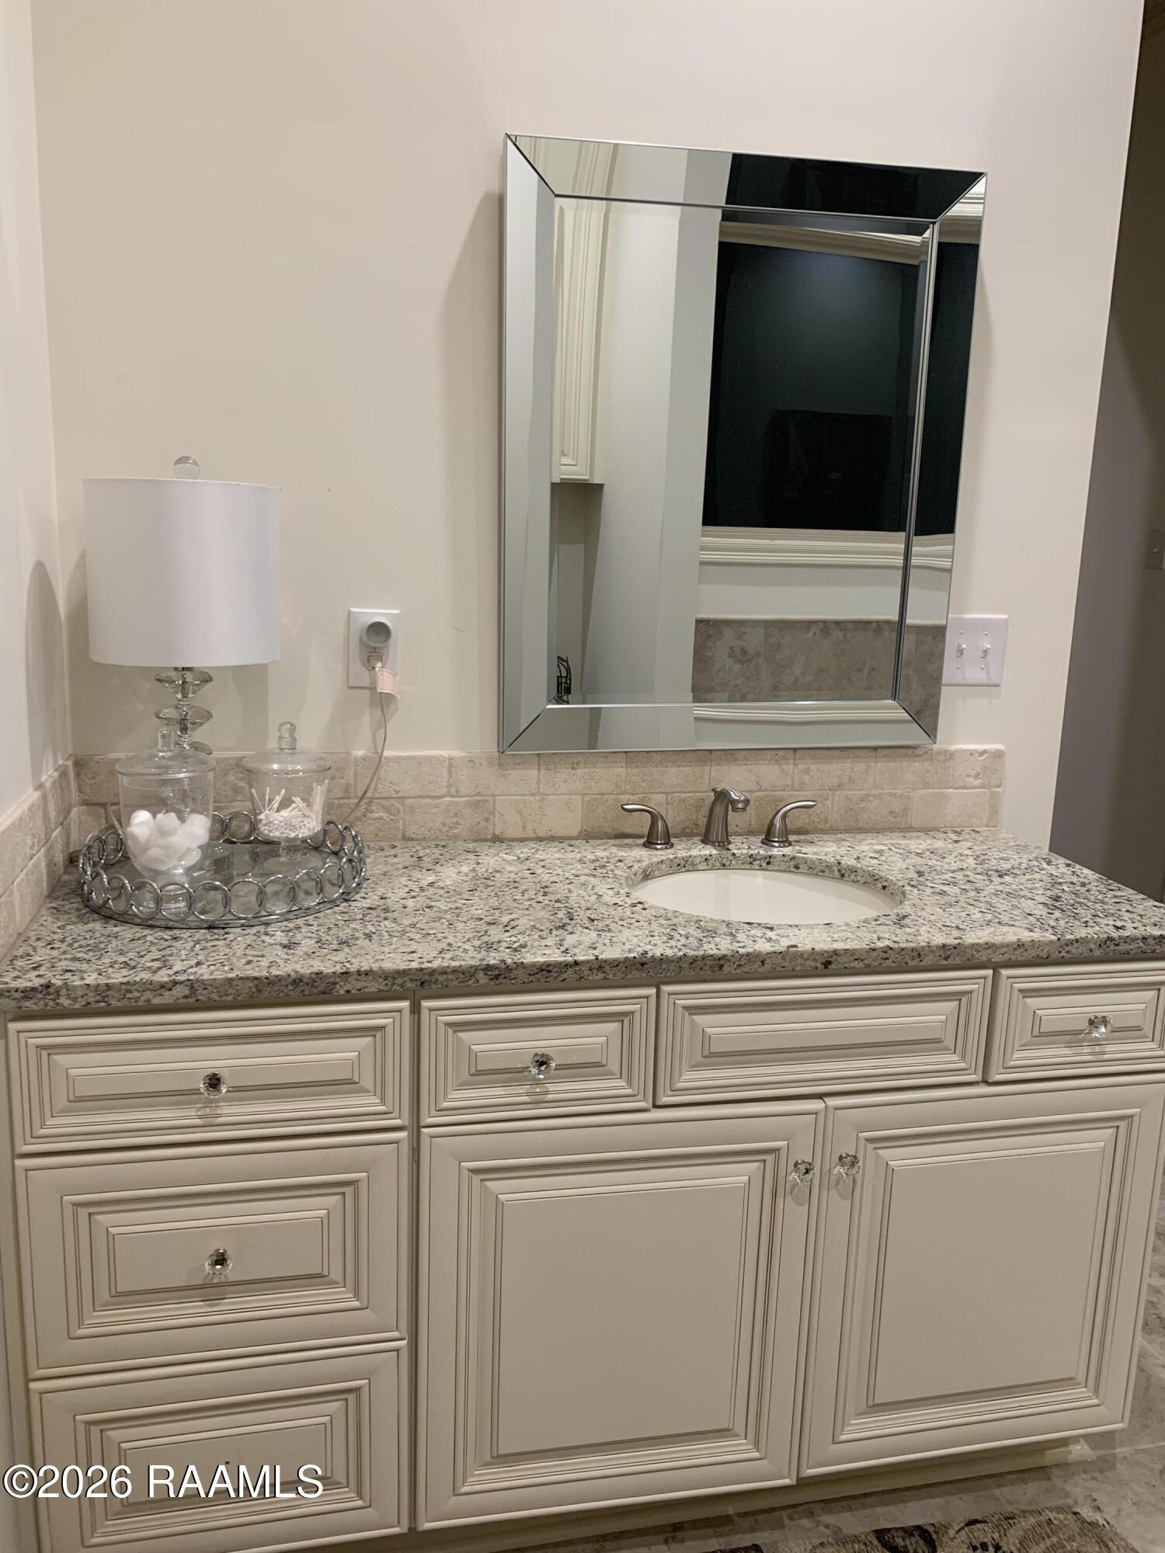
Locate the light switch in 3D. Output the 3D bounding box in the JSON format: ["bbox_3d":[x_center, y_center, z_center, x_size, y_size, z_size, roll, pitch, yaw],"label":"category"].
[{"bbox_3d":[0.683,-0.220,2.042,0.124,0.124,0.015,-1,11,-11],"label":"light switch"}]

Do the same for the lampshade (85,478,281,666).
[{"bbox_3d":[-0.541,-0.279,1.595,0.249,0.233,0.249,-1,11,-11],"label":"lampshade"}]

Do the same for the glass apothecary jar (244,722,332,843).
[{"bbox_3d":[-0.434,0.025,1.728,0.126,0.210,0.126,-1,11,-11],"label":"glass apothecary jar"}]

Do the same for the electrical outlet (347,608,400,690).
[{"bbox_3d":[-0.331,-0.202,1.857,0.079,0.125,0.011,-1,11,-11],"label":"electrical outlet"}]

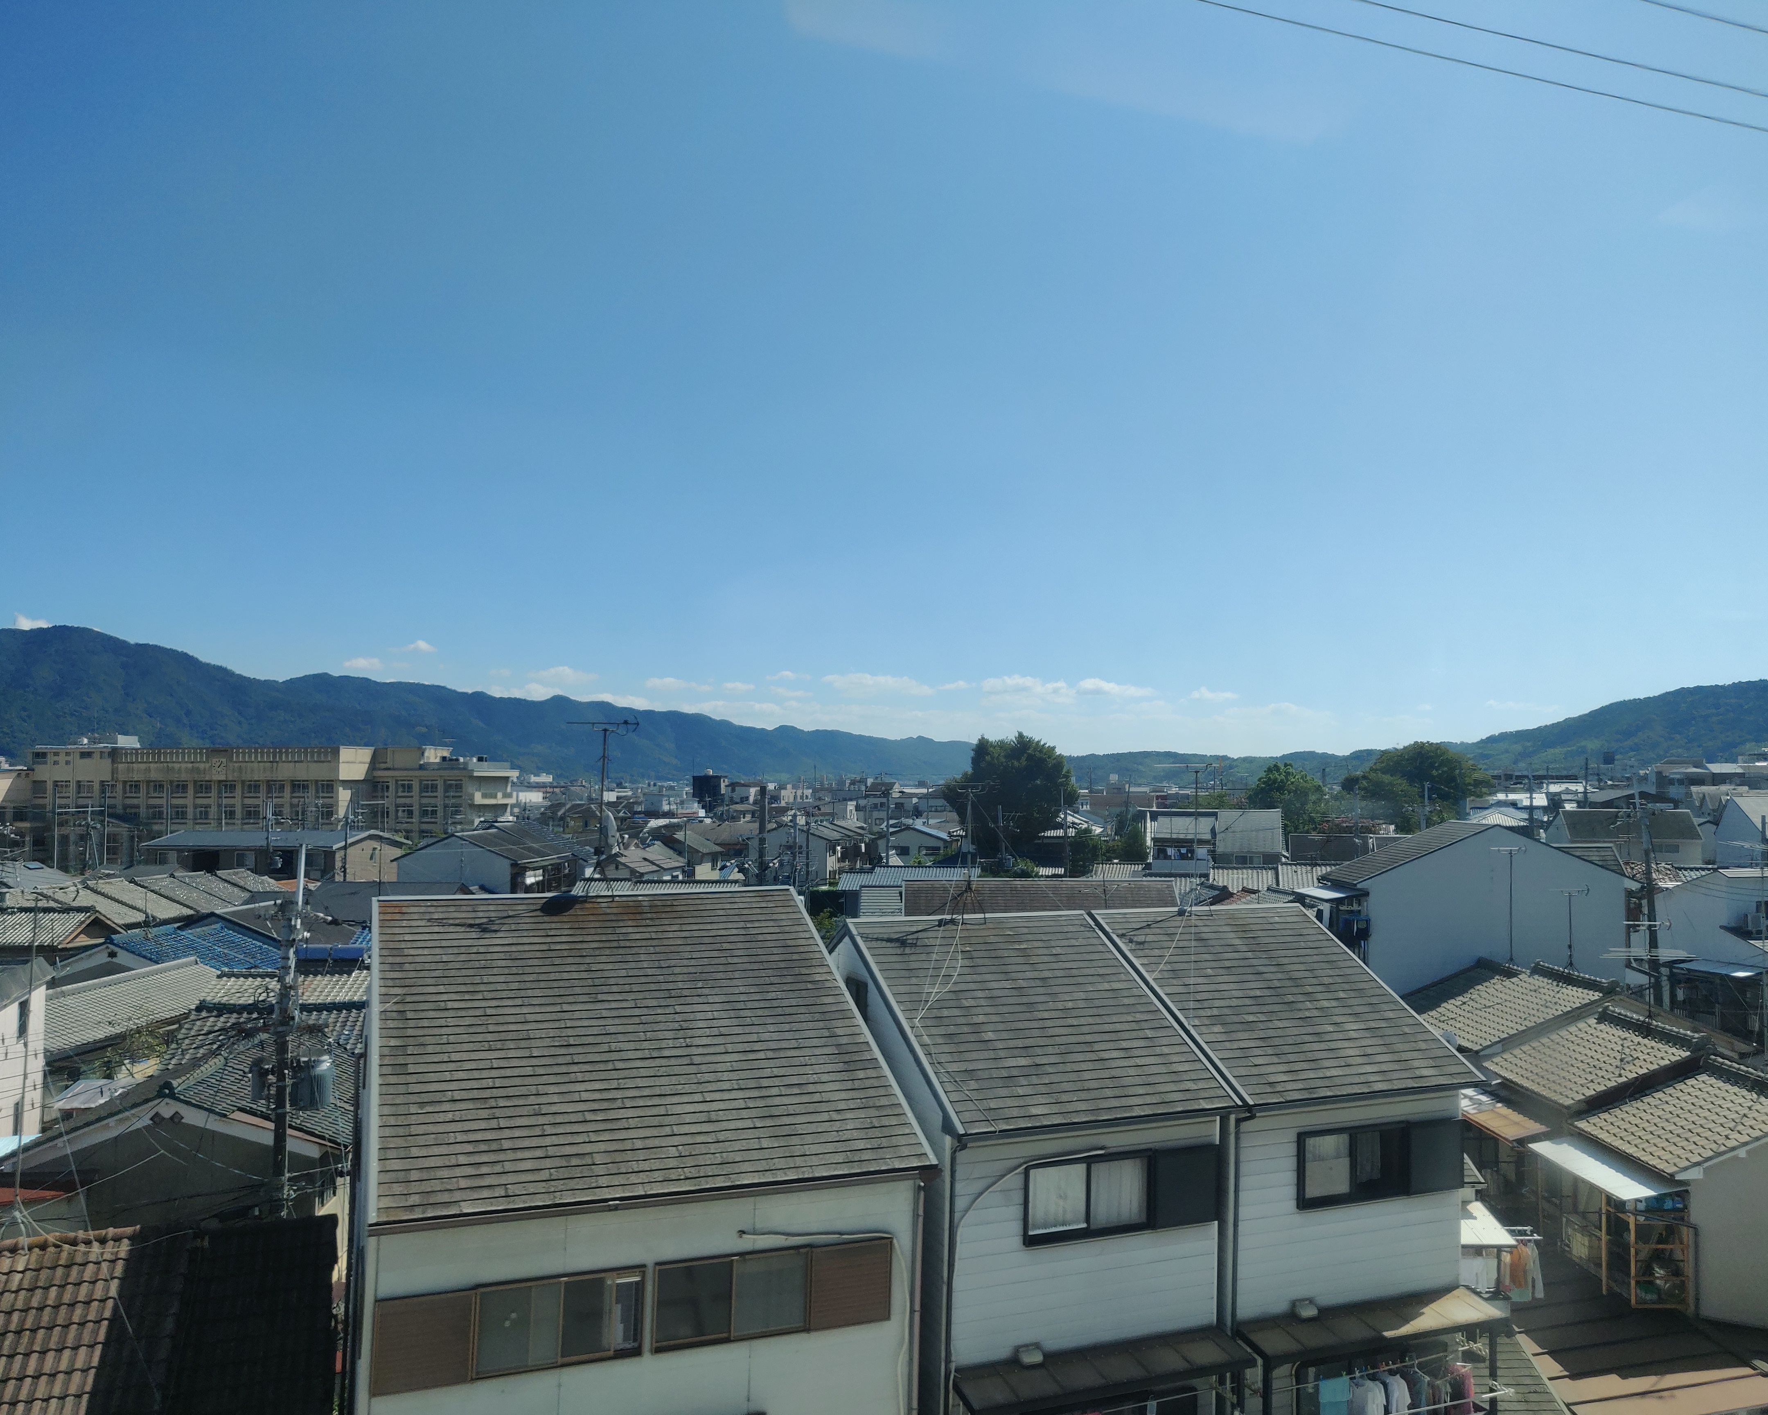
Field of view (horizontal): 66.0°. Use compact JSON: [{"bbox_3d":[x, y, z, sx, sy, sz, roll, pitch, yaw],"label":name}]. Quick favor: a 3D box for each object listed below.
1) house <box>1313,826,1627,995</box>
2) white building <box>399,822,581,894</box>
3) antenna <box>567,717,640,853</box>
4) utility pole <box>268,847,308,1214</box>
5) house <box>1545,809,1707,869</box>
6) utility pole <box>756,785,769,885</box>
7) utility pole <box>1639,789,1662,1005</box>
[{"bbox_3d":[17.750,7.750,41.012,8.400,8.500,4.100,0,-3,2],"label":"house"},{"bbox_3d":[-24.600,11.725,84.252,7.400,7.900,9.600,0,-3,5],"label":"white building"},{"bbox_3d":[-3.998,1.210,19.450,0.990,2.150,0.600,0,-3,0],"label":"antenna"},{"bbox_3d":[-12.506,7.883,28.300,0.400,10.000,0.400,0,-3,0],"label":"utility pole"},{"bbox_3d":[40.810,9.795,74.550,6.700,8.400,7.000,-1,-4,17],"label":"house"},{"bbox_3d":[-4.095,7.778,44.800,0.350,10.300,0.350,0,-3,0],"label":"utility pole"},{"bbox_3d":[23.106,7.305,40.800,0.380,9.800,0.380,-3,-3,0],"label":"utility pole"}]

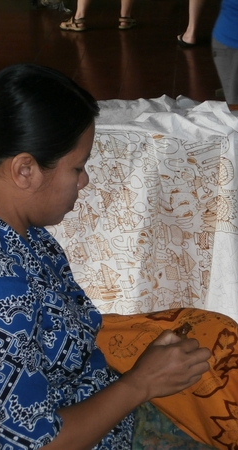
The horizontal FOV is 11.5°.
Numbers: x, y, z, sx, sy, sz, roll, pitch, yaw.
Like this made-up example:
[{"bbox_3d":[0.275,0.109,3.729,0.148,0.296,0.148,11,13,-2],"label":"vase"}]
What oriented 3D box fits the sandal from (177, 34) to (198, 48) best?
[{"bbox_3d":[0.468,-1.266,8.044,0.092,0.058,0.250,-9,21,-21],"label":"sandal"}]

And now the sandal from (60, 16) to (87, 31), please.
[{"bbox_3d":[-0.334,-1.489,8.680,0.245,0.092,0.092,13,24,35],"label":"sandal"}]

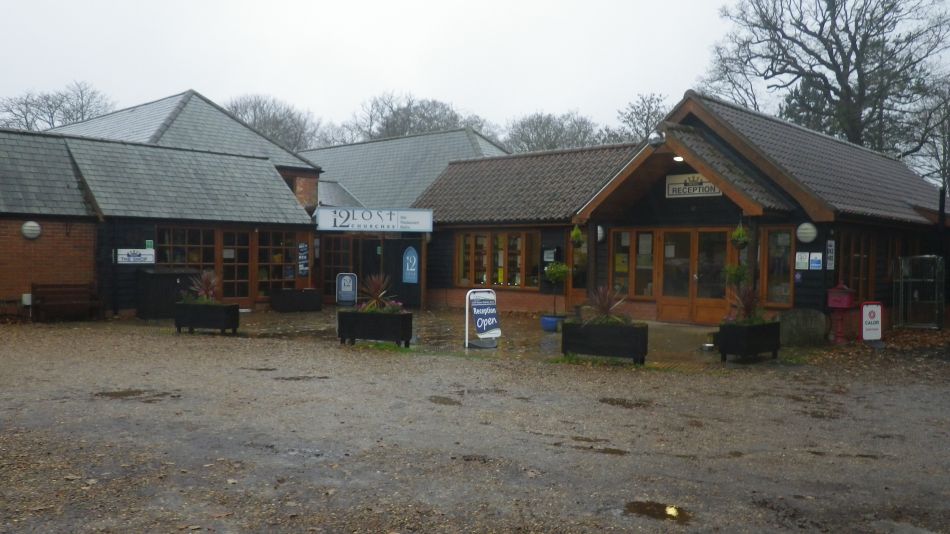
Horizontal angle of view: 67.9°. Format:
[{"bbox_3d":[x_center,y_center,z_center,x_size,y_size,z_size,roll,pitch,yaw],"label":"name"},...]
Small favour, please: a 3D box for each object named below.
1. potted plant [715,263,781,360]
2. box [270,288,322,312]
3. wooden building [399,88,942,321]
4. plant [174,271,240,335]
[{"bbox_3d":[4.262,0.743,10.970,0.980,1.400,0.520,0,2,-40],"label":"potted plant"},{"bbox_3d":[-5.020,0.950,20.000,1.200,0.640,0.560,0,1,-28],"label":"box"},{"bbox_3d":[7.127,-1.296,22.073,14.300,5.300,12.200,0,1,-44],"label":"wooden building"},{"bbox_3d":[-5.410,0.720,14.250,1.170,1.280,0.580,1,1,10],"label":"plant"}]

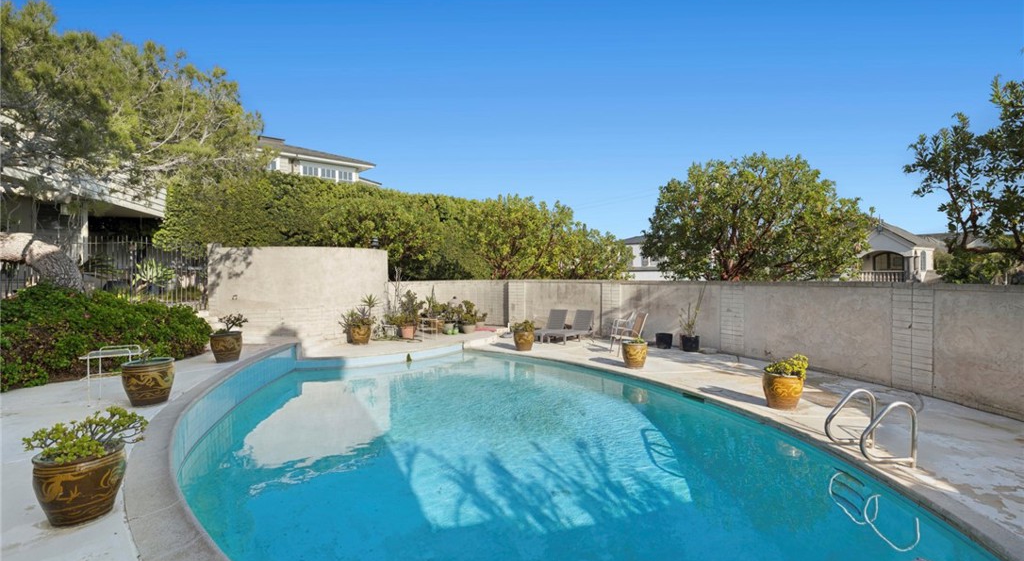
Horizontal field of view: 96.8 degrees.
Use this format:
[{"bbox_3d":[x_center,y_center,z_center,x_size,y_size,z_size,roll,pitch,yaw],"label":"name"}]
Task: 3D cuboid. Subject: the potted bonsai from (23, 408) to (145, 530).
[{"bbox_3d":[-2.360,1.030,2.530,0.500,0.550,0.450,0,0,-43],"label":"potted bonsai"}]

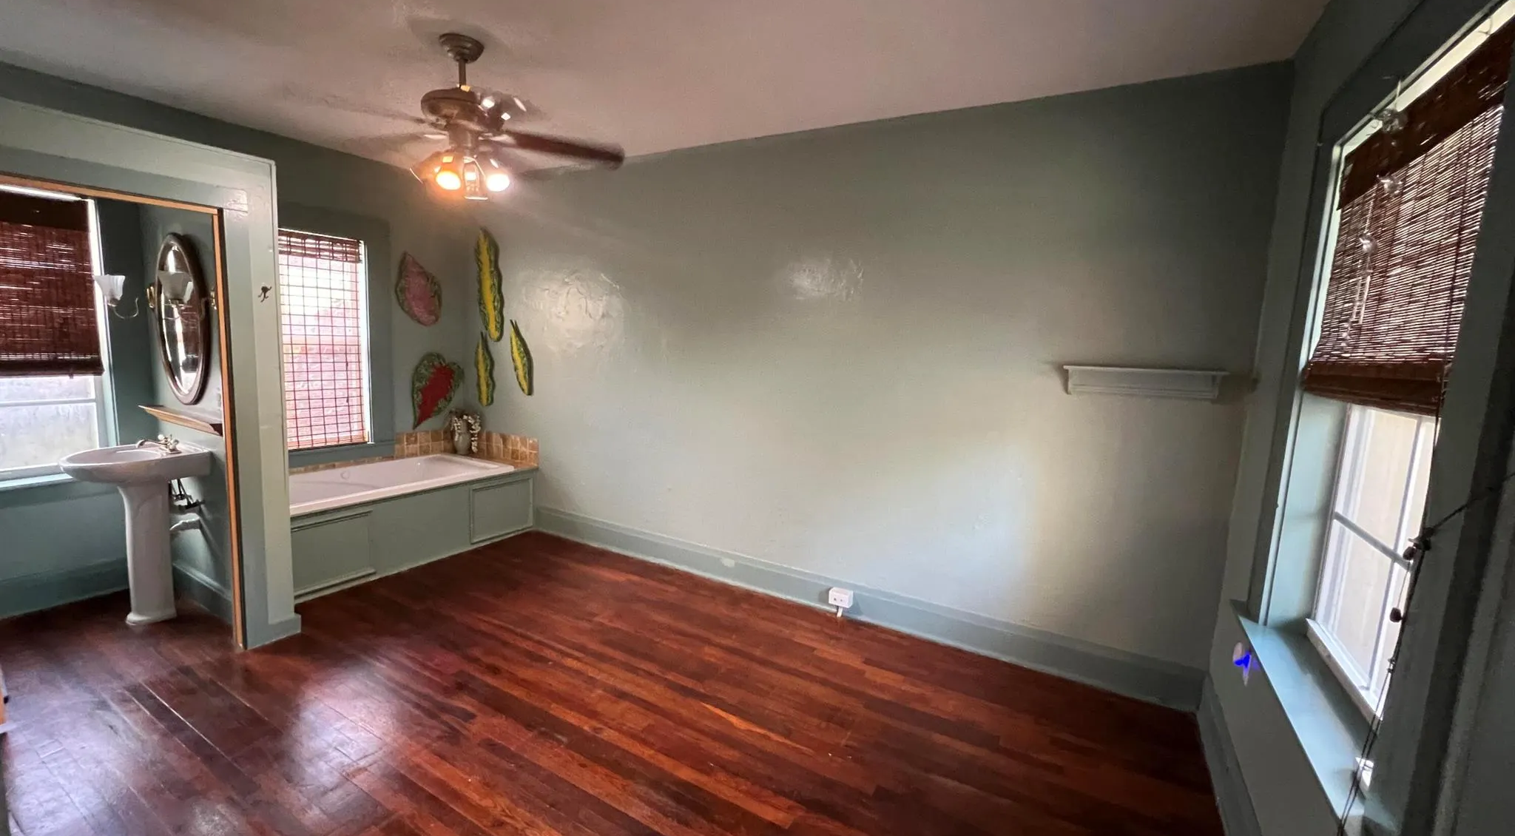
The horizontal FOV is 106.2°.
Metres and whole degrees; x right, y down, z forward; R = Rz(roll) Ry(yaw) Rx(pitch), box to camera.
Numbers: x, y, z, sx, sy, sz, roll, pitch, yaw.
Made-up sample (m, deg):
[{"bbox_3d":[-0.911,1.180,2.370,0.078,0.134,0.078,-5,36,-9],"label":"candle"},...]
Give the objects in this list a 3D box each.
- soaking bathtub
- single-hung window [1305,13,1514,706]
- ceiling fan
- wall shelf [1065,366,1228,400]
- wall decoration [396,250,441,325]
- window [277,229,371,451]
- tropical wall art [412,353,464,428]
[{"bbox_3d":[-2.550,0.663,4.007,0.869,0.518,1.628,7,8,32],"label":"soaking bathtub"},{"bbox_3d":[1.473,-0.027,1.350,0.113,1.453,0.832,7,8,31],"label":"single-hung window"},{"bbox_3d":[-1.220,-1.236,2.354,1.280,0.600,1.280,6,8,28],"label":"ceiling fan"},{"bbox_3d":[1.649,-0.152,2.464,0.580,0.112,0.120,6,8,28],"label":"wall shelf"},{"bbox_3d":[-2.613,-1.008,4.413,0.040,0.570,0.357,7,8,32],"label":"wall decoration"},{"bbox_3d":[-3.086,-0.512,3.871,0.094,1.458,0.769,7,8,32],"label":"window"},{"bbox_3d":[-2.579,-0.230,4.617,0.040,0.601,0.421,7,8,32],"label":"tropical wall art"}]

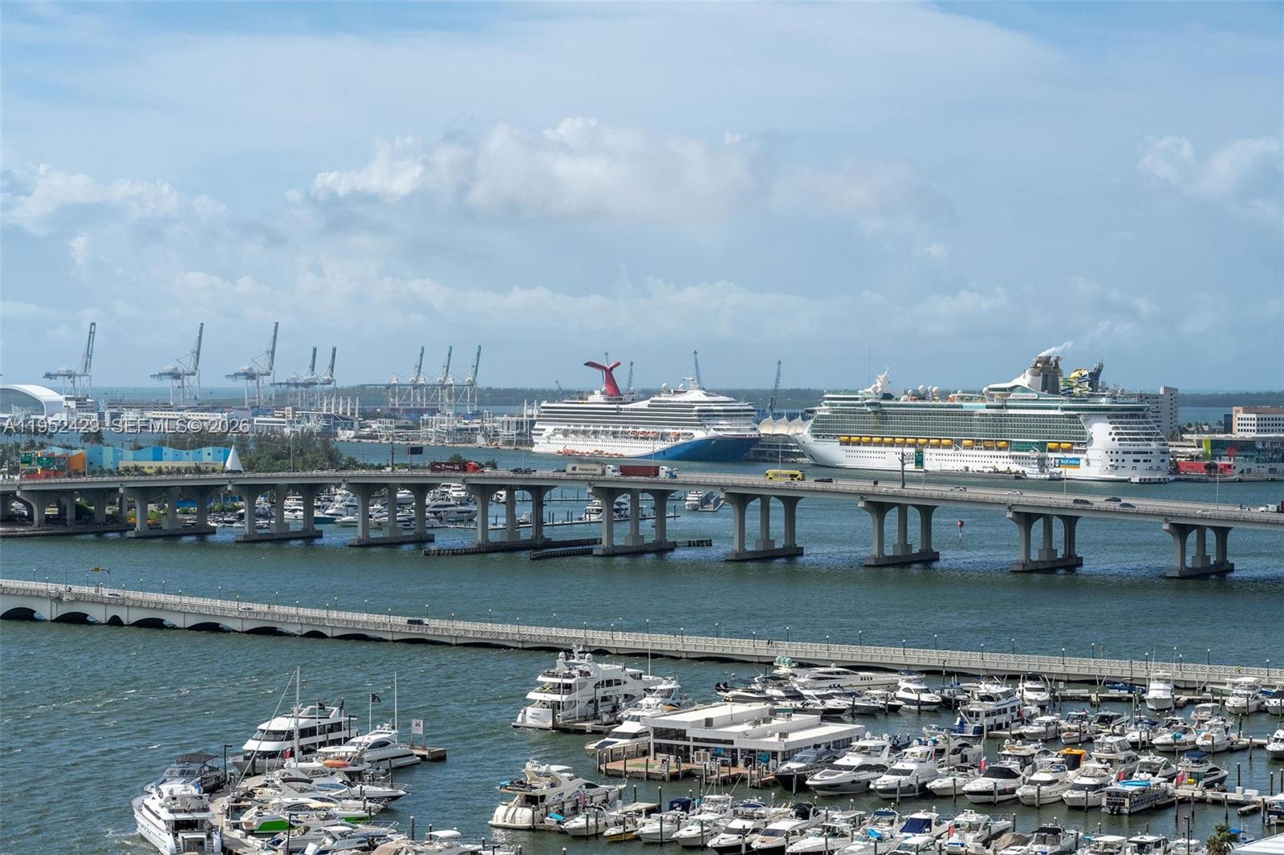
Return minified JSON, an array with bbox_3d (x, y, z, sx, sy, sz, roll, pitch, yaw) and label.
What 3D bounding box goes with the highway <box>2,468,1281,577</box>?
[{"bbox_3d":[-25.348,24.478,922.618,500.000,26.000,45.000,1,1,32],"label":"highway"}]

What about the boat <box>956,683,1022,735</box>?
[{"bbox_3d":[54.470,43.980,475.220,5.090,7.330,18.330,1,1,30],"label":"boat"}]

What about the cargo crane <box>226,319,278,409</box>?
[{"bbox_3d":[-484.511,-71.430,3768.316,80.000,117.000,26.000,-1,1,-40],"label":"cargo crane"}]

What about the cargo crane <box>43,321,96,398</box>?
[{"bbox_3d":[-754.512,-76.000,3999.321,25.000,119.000,71.000,1,1,39],"label":"cargo crane"}]

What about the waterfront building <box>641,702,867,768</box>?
[{"bbox_3d":[15.302,40.509,399.656,19.800,5.900,23.200,1,1,31],"label":"waterfront building"}]

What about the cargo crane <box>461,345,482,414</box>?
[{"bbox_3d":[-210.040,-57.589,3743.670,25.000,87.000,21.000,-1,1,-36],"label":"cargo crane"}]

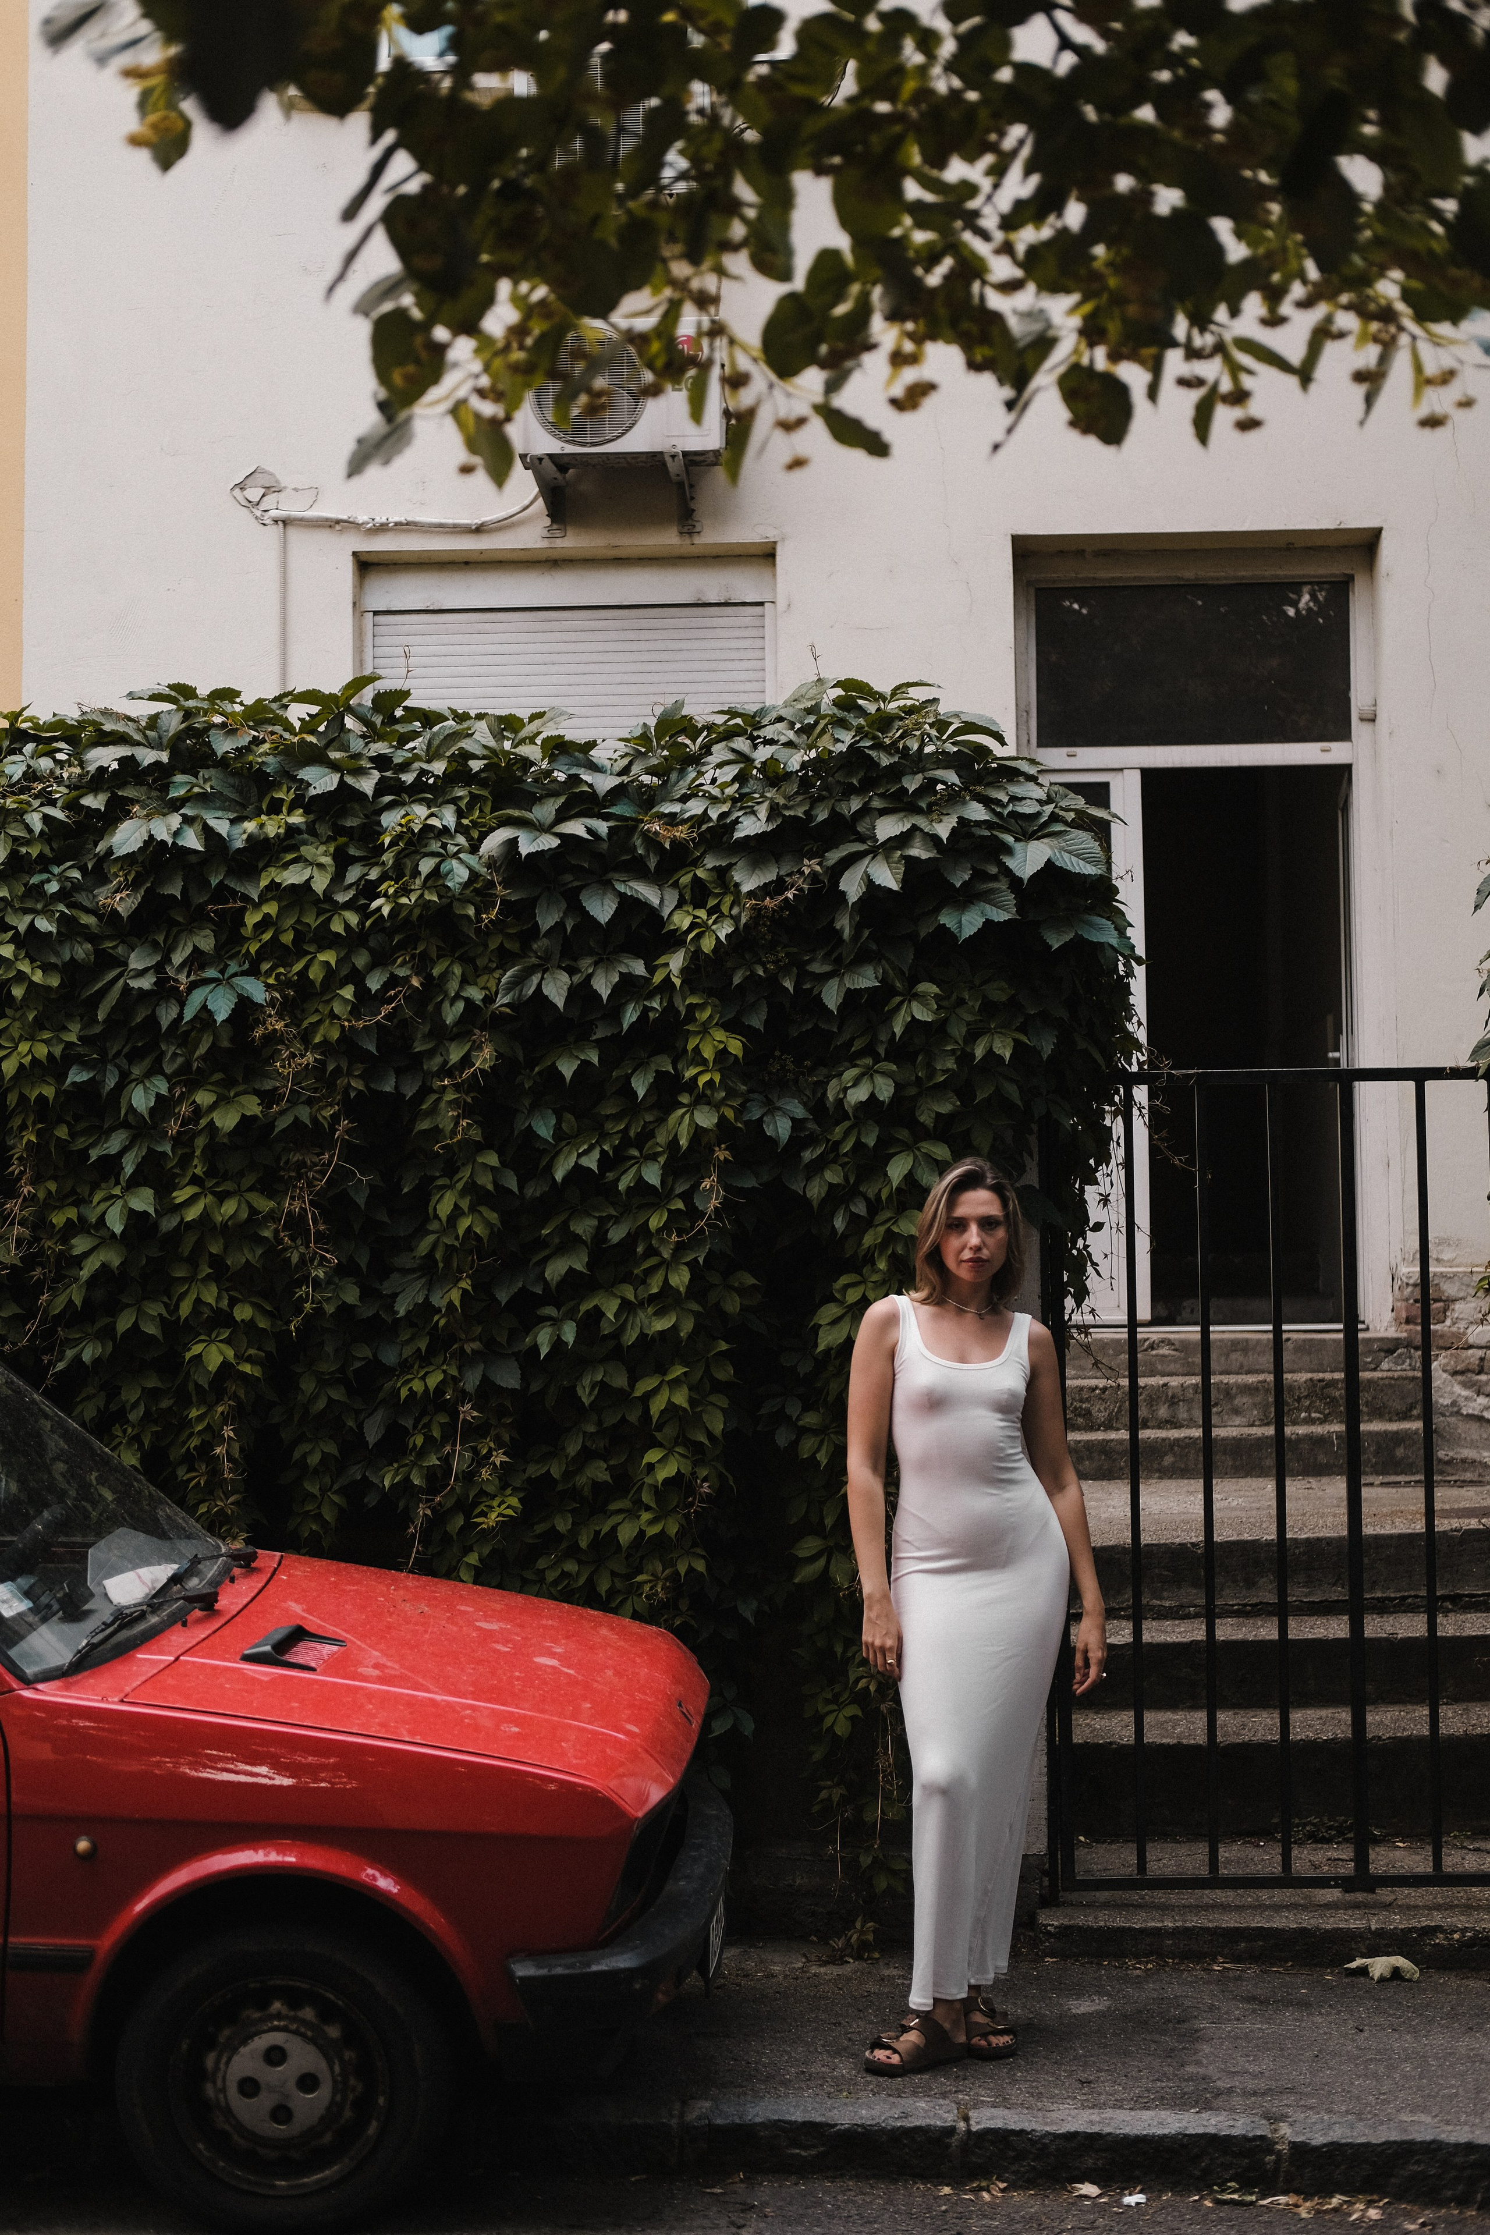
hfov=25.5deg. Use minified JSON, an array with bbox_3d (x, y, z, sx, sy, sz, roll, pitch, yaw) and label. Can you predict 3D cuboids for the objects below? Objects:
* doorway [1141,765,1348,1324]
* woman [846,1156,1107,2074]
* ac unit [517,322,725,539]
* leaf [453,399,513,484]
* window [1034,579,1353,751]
[{"bbox_3d":[1.860,-0.270,12.250,0.765,2.080,0.160,-1,-3,1],"label":"doorway"},{"bbox_3d":[0.436,0.934,6.220,0.490,1.705,0.330,-1,-3,-3],"label":"woman"},{"bbox_3d":[-0.448,-2.502,11.980,0.735,0.700,0.320,-1,-3,1],"label":"ac unit"},{"bbox_3d":[-0.206,-0.532,2.600,0.045,0.068,0.025,0,-3,-17],"label":"leaf"},{"bbox_3d":[1.678,-1.694,12.300,1.190,0.630,0.090,-1,-3,1],"label":"window"}]

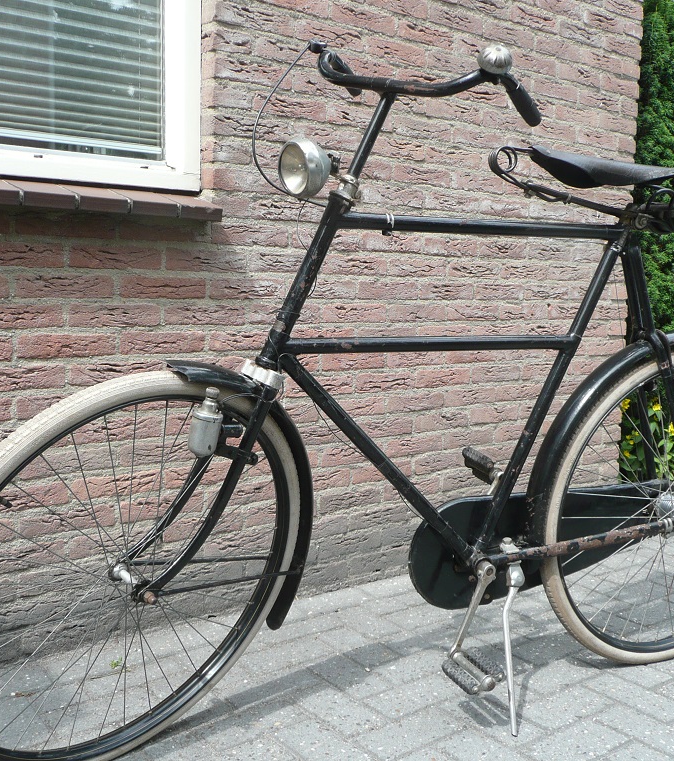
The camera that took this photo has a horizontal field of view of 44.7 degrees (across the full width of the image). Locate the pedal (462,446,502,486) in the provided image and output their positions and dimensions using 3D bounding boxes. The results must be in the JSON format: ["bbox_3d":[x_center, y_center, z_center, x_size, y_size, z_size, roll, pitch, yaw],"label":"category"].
[{"bbox_3d":[0.298,0.177,1.682,0.027,0.069,0.100,-34,24,-12],"label":"pedal"}]

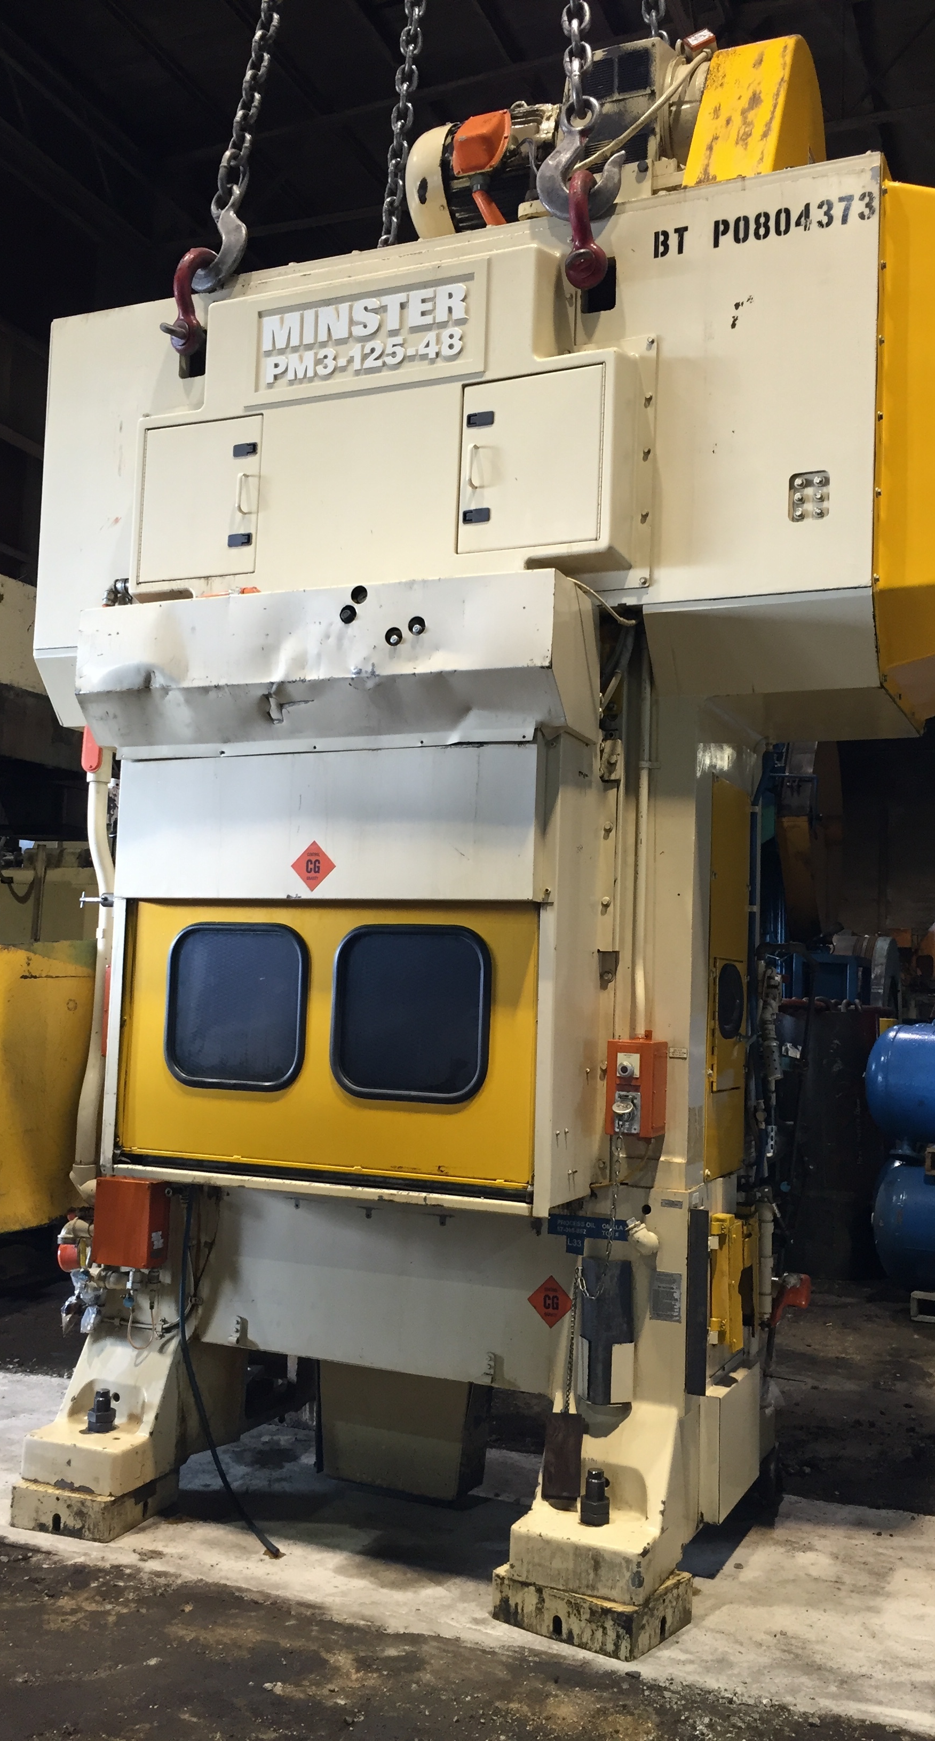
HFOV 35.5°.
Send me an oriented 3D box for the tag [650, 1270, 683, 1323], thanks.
[{"bbox_3d":[0.531,1.140,3.901,0.084,0.127,0.004,0,-5,24],"label":"tag"}]

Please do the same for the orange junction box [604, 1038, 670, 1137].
[{"bbox_3d":[0.455,0.584,3.913,0.125,0.246,0.131,0,-5,24],"label":"orange junction box"}]

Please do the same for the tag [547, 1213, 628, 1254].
[{"bbox_3d":[0.329,1.008,4.003,0.229,0.106,0.005,0,-5,24],"label":"tag"}]

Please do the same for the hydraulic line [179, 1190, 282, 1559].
[{"bbox_3d":[-0.684,1.422,4.215,0.475,0.940,0.180,0,-5,24],"label":"hydraulic line"}]

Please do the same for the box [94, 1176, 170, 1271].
[{"bbox_3d":[-1.040,1.085,4.518,0.200,0.255,0.105,0,-5,24],"label":"box"}]

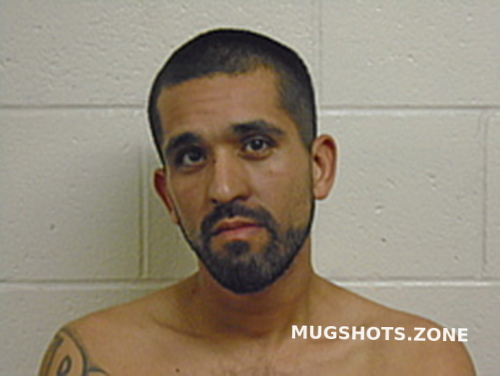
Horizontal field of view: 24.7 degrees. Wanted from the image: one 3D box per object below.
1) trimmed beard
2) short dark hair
[{"bbox_3d":[-0.002,0.058,1.115,0.122,0.085,0.085,-9,-6,11],"label":"trimmed beard"},{"bbox_3d":[-0.019,-0.092,1.170,0.166,0.148,0.190,-9,-6,11],"label":"short dark hair"}]

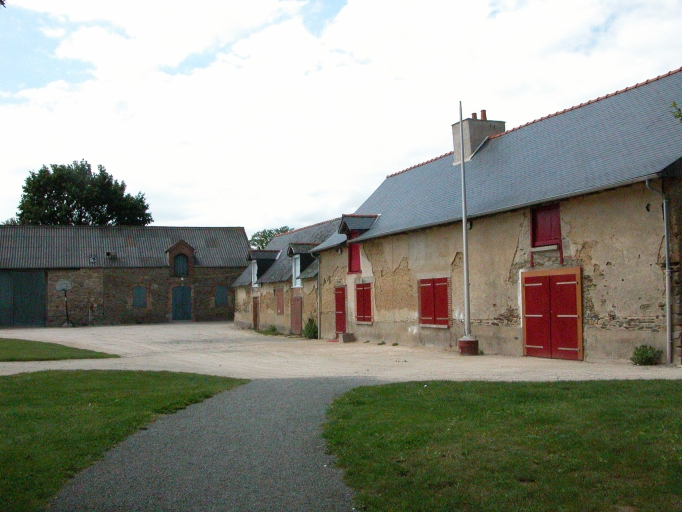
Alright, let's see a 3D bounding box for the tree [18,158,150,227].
[{"bbox_3d":[-22.178,-1.319,59.566,12.200,14.000,11.500,-1,-4,0],"label":"tree"}]

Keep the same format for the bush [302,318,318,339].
[{"bbox_3d":[-1.326,3.152,30.000,0.740,0.900,0.680,-1,-4,0],"label":"bush"}]

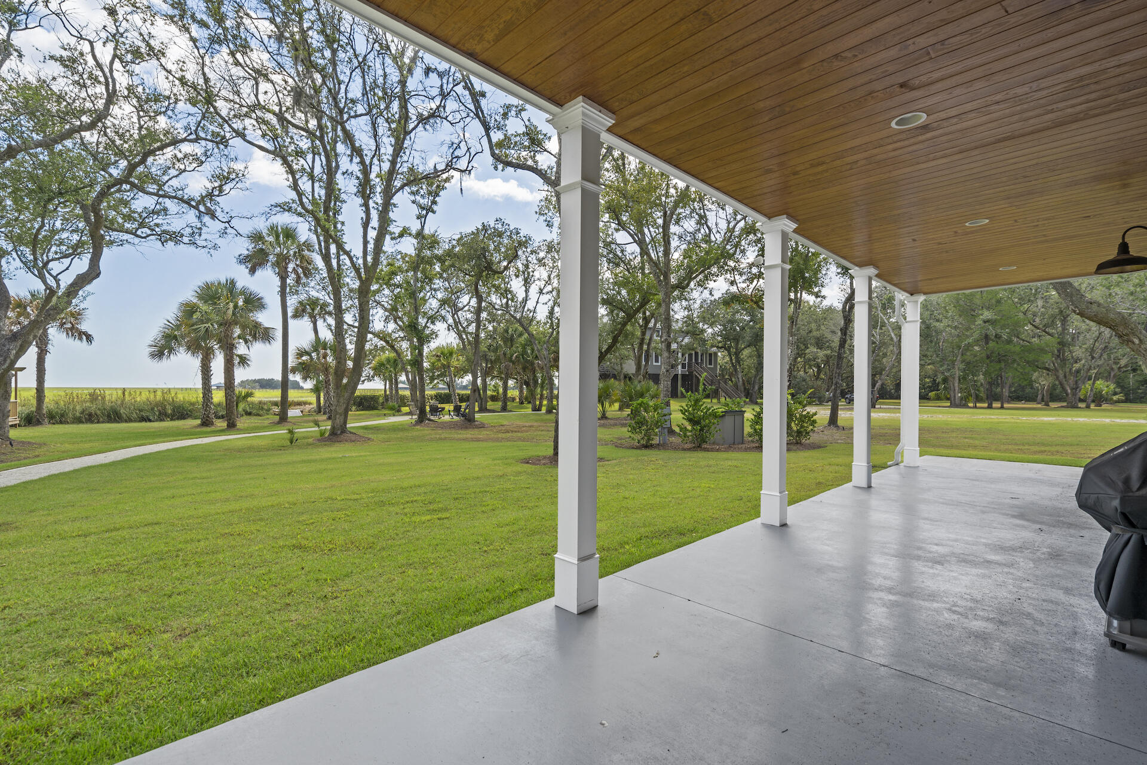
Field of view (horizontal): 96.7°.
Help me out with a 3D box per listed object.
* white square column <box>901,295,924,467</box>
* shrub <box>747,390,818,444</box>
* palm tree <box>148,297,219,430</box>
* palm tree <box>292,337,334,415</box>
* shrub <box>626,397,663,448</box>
[{"bbox_3d":[6.401,-0.026,9.585,0.322,3.179,0.322,1,-1,-45],"label":"white square column"},{"bbox_3d":[6.213,1.029,15.200,1.900,1.580,1.450,1,0,6],"label":"shrub"},{"bbox_3d":[-17.531,-0.890,23.030,2.900,5.744,2.900,1,-1,-37],"label":"palm tree"},{"bbox_3d":[-16.027,-0.314,32.500,3.500,5.300,3.500,1,0,-26],"label":"palm tree"},{"bbox_3d":[1.932,1.076,13.907,1.020,1.369,1.000,0,-1,8],"label":"shrub"}]

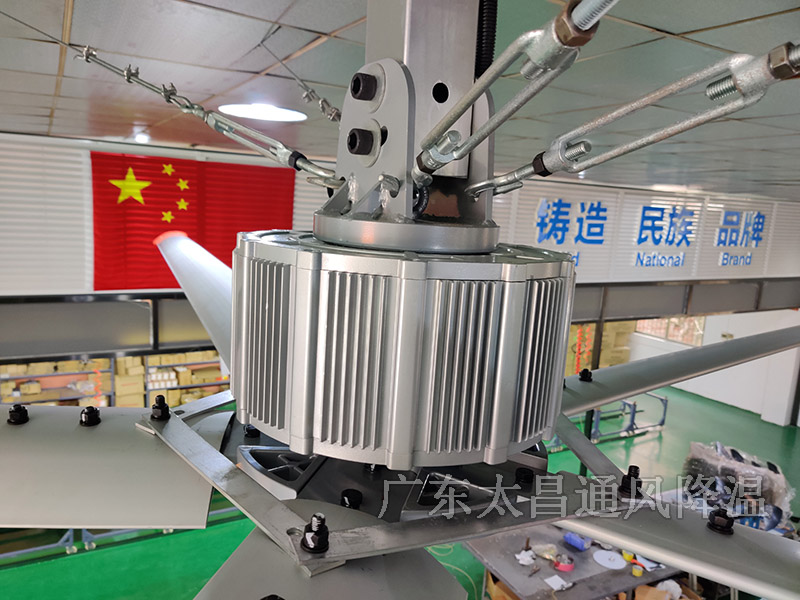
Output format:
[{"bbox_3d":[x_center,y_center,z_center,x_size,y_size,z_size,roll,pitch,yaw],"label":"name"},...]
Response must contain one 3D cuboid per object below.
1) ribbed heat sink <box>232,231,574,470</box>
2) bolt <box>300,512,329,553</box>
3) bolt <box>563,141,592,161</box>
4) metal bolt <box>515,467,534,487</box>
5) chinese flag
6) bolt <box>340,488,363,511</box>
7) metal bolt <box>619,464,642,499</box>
[{"bbox_3d":[-0.001,0.027,0.660,0.340,0.172,0.340,4,9,0],"label":"ribbed heat sink"},{"bbox_3d":[-0.059,0.161,0.436,0.019,0.023,0.019,3,9,0],"label":"bolt"},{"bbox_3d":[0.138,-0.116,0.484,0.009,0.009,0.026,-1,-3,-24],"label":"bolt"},{"bbox_3d":[0.130,0.185,0.653,0.018,0.012,0.018,4,10,0],"label":"metal bolt"},{"bbox_3d":[-1.972,-0.742,6.214,1.920,1.280,0.020,-2,10,-30],"label":"chinese flag"},{"bbox_3d":[-0.042,0.172,0.529,0.018,0.015,0.018,3,9,0],"label":"bolt"},{"bbox_3d":[0.223,0.174,0.599,0.021,0.026,0.021,4,10,0],"label":"metal bolt"}]

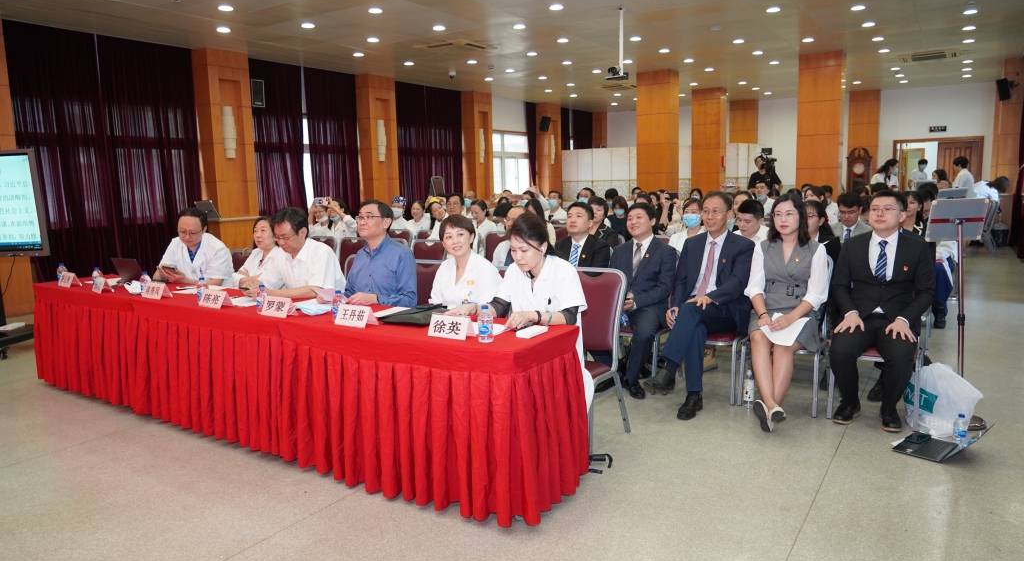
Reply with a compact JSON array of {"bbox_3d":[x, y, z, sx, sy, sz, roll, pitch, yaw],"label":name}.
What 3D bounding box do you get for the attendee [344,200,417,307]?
[{"bbox_3d":[-0.799,0.192,4.120,0.540,1.330,0.720,4,9,33],"label":"attendee"}]

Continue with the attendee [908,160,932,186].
[{"bbox_3d":[8.276,-1.607,13.923,0.500,1.710,0.320,0,8,6],"label":"attendee"}]

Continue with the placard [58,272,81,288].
[{"bbox_3d":[-3.262,-0.005,5.043,0.200,0.100,0.085,4,10,35],"label":"placard"}]

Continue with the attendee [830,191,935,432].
[{"bbox_3d":[2.120,0.164,3.957,0.550,1.345,0.650,4,10,33],"label":"attendee"}]

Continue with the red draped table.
[{"bbox_3d":[-1.669,0.499,4.286,4.460,0.750,0.680,4,10,33],"label":"red draped table"}]

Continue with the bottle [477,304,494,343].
[{"bbox_3d":[-0.115,0.193,3.032,0.067,0.161,0.067,-1,8,0],"label":"bottle"}]

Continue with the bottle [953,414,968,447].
[{"bbox_3d":[2.332,0.778,3.542,0.066,0.165,0.066,4,9,33],"label":"bottle"}]

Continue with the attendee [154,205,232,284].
[{"bbox_3d":[-2.356,0.118,5.136,0.540,1.280,0.720,1,8,19],"label":"attendee"}]

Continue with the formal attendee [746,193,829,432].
[{"bbox_3d":[1.640,0.150,4.162,0.490,1.335,0.800,4,10,33],"label":"formal attendee"}]

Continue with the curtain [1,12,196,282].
[{"bbox_3d":[-5.348,-1.552,9.300,0.160,3.440,2.420,4,9,33],"label":"curtain"}]

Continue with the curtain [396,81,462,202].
[{"bbox_3d":[-1.758,-2.426,14.918,0.180,3.420,2.500,4,10,33],"label":"curtain"}]

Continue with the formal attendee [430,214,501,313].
[{"bbox_3d":[-0.279,0.264,3.789,0.500,1.250,0.720,3,9,28],"label":"formal attendee"}]

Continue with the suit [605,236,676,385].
[{"bbox_3d":[0.902,0.163,4.770,0.500,0.930,0.620,3,9,30],"label":"suit"}]

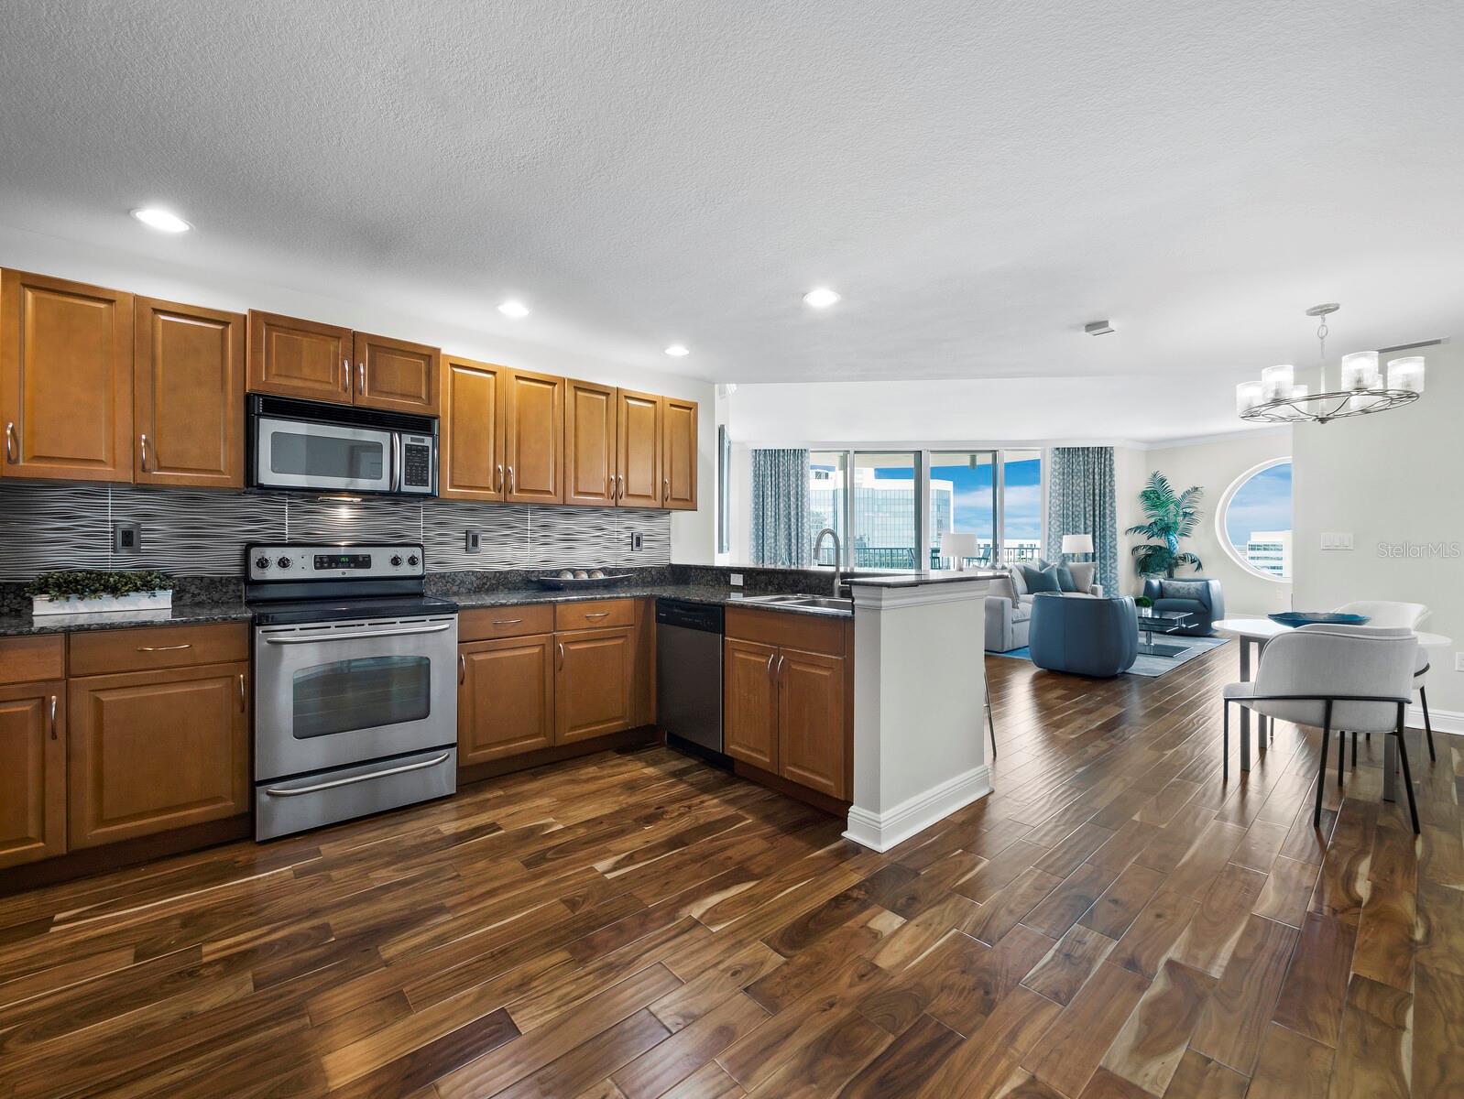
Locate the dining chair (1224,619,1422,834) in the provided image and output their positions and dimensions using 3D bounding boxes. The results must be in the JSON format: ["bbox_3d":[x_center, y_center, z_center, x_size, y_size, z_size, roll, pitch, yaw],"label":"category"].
[{"bbox_3d":[2.735,0.780,2.770,0.550,0.810,0.575,0,0,12],"label":"dining chair"}]

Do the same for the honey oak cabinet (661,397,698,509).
[{"bbox_3d":[-0.450,-0.636,4.162,0.292,0.757,0.320,0,0,-39],"label":"honey oak cabinet"}]

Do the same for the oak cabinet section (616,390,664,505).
[{"bbox_3d":[-0.690,-0.642,3.963,0.337,0.754,0.330,0,0,-39],"label":"oak cabinet section"}]

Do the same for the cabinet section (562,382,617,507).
[{"bbox_3d":[-0.955,-0.643,3.748,0.334,0.754,0.330,0,0,-39],"label":"cabinet section"}]

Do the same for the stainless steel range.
[{"bbox_3d":[-1.805,0.583,2.843,0.757,1.205,0.700,0,0,-40],"label":"stainless steel range"}]

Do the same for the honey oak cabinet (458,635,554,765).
[{"bbox_3d":[-1.313,0.752,3.230,0.477,0.595,0.580,0,0,-39],"label":"honey oak cabinet"}]

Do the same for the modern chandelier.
[{"bbox_3d":[3.130,-0.970,3.140,0.710,0.610,0.710,0,0,-40],"label":"modern chandelier"}]

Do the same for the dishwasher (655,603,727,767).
[{"bbox_3d":[-0.014,0.715,3.467,0.600,0.830,0.605,0,0,-39],"label":"dishwasher"}]

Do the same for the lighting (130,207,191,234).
[{"bbox_3d":[-2.202,-1.271,2.291,0.185,0.030,0.185,0,0,-39],"label":"lighting"}]

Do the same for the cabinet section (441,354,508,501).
[{"bbox_3d":[-1.493,-0.644,3.311,0.339,0.754,0.330,0,0,-39],"label":"cabinet section"}]

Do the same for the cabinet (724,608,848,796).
[{"bbox_3d":[0.445,0.667,2.917,0.590,0.752,0.800,0,0,-39],"label":"cabinet"}]

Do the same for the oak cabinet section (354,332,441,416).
[{"bbox_3d":[-1.750,-0.851,3.047,0.371,0.347,0.414,0,0,-39],"label":"oak cabinet section"}]

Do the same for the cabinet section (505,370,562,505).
[{"bbox_3d":[-1.223,-0.643,3.530,0.342,0.754,0.330,0,0,-39],"label":"cabinet section"}]

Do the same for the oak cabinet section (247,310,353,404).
[{"bbox_3d":[-2.046,-0.851,2.807,0.379,0.347,0.414,0,0,-39],"label":"oak cabinet section"}]

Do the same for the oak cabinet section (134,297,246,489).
[{"bbox_3d":[-2.361,-0.645,2.607,0.343,0.754,0.330,0,0,-39],"label":"oak cabinet section"}]

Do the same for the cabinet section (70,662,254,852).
[{"bbox_3d":[-2.287,0.751,2.421,0.484,0.603,0.550,0,0,-39],"label":"cabinet section"}]

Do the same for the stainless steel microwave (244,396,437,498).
[{"bbox_3d":[-1.911,-0.470,2.943,0.757,0.415,0.430,0,0,-40],"label":"stainless steel microwave"}]

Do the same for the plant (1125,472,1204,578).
[{"bbox_3d":[7.080,-0.040,9.720,0.980,2.400,1.080,0,0,-40],"label":"plant"}]

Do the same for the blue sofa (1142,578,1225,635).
[{"bbox_3d":[6.506,0.815,8.523,0.870,0.740,0.900,0,0,-40],"label":"blue sofa"}]

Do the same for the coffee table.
[{"bbox_3d":[4.854,0.975,7.099,1.080,0.420,0.950,0,0,-40],"label":"coffee table"}]

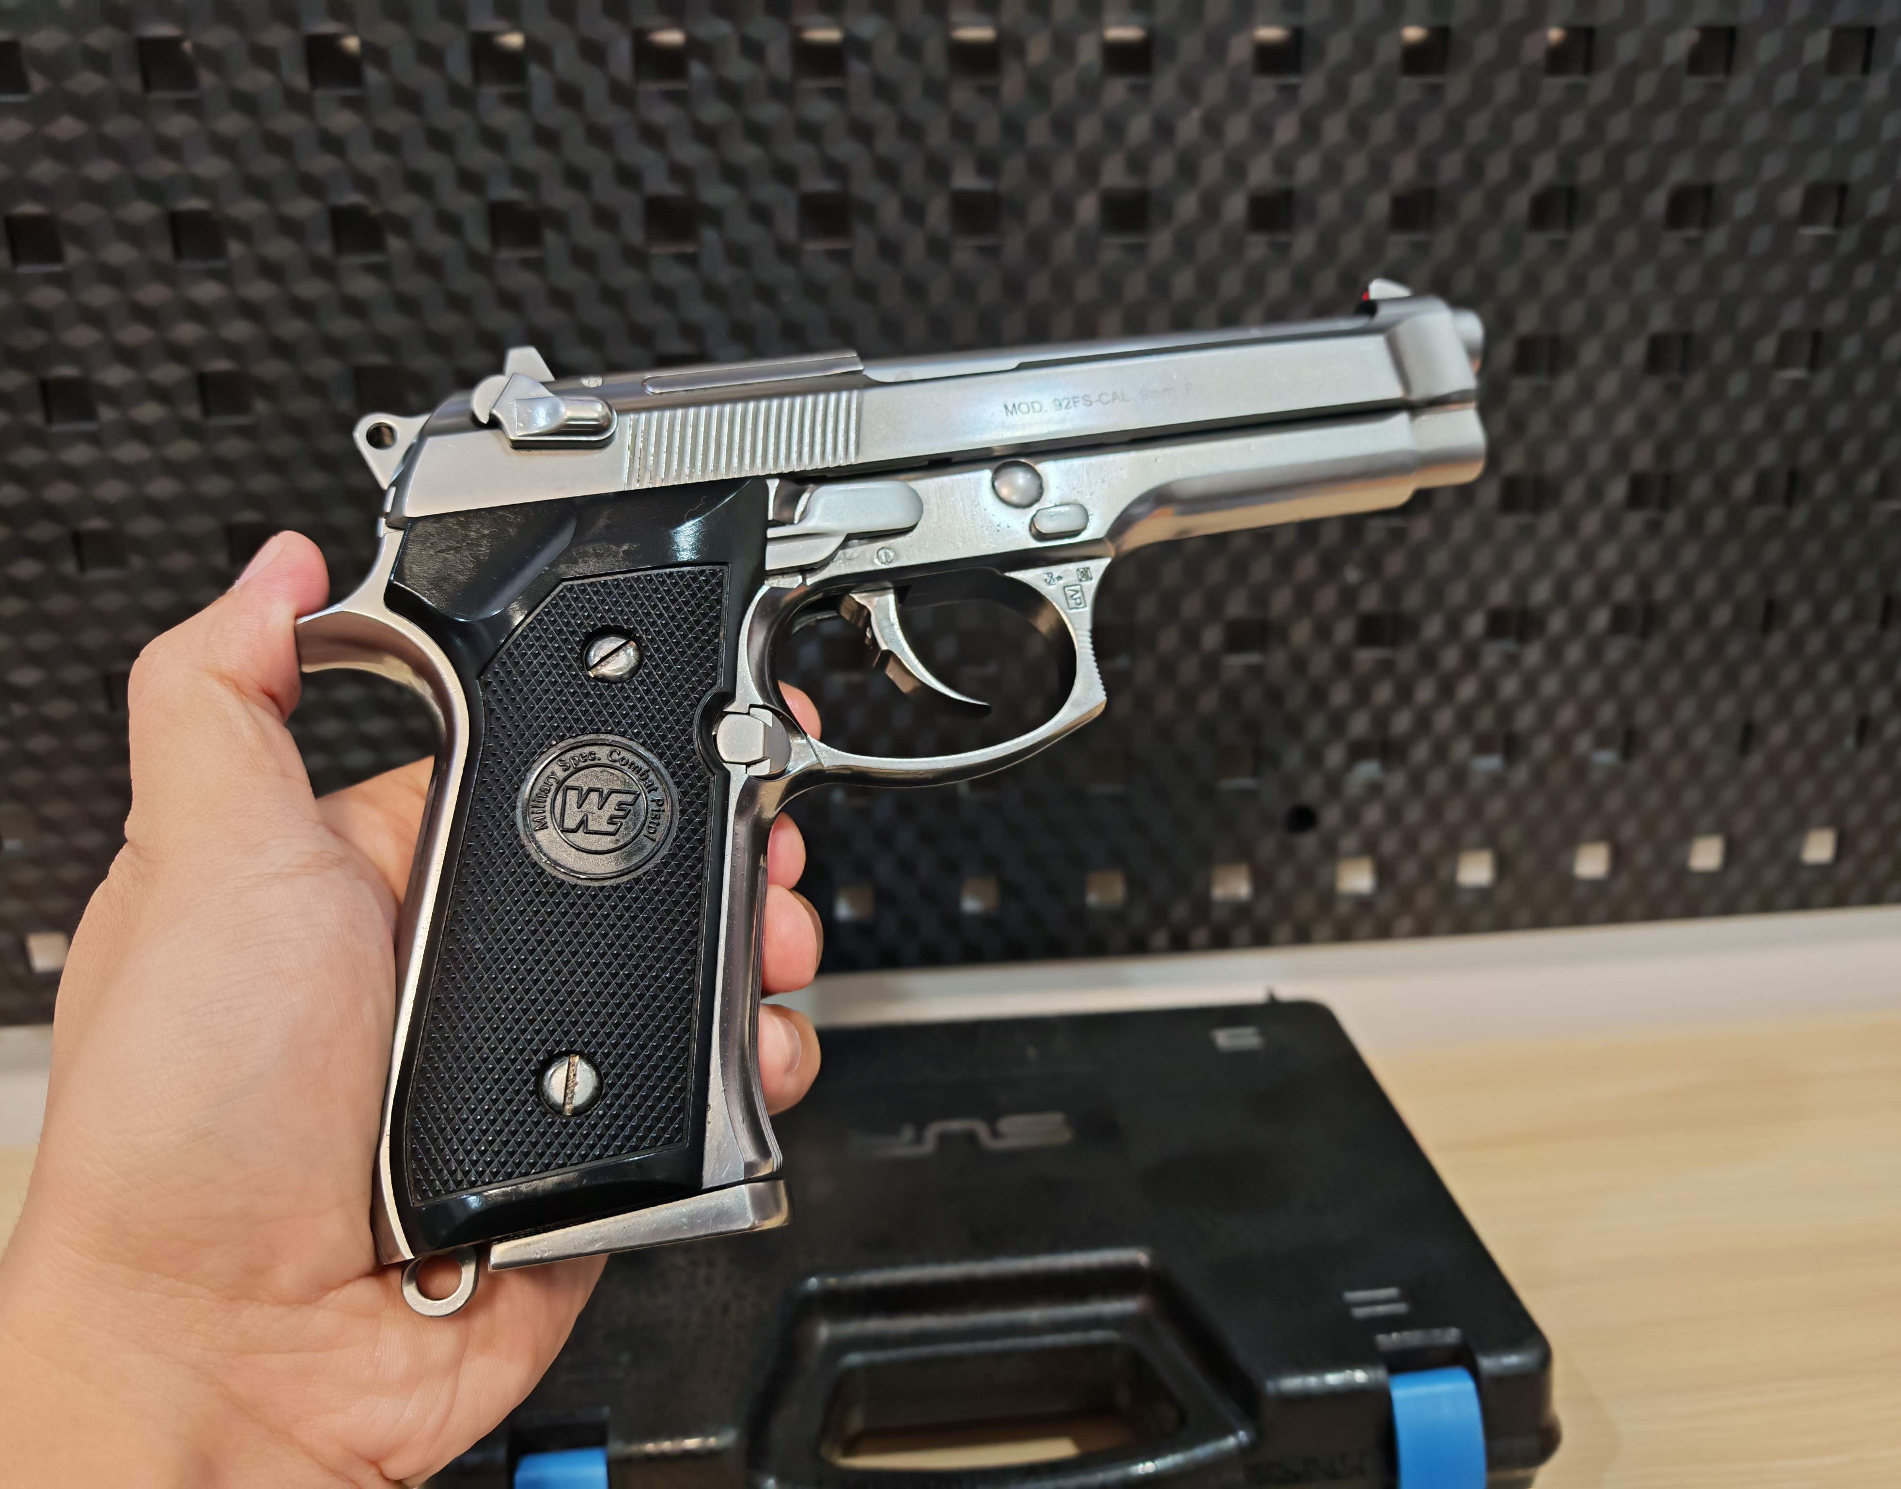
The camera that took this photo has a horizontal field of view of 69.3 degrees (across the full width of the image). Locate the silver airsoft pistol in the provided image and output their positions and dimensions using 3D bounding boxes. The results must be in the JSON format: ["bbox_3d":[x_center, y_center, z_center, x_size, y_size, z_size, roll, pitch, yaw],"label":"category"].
[{"bbox_3d":[0.009,-0.007,0.225,0.216,0.138,0.037,-10,-12,-16],"label":"silver airsoft pistol"}]

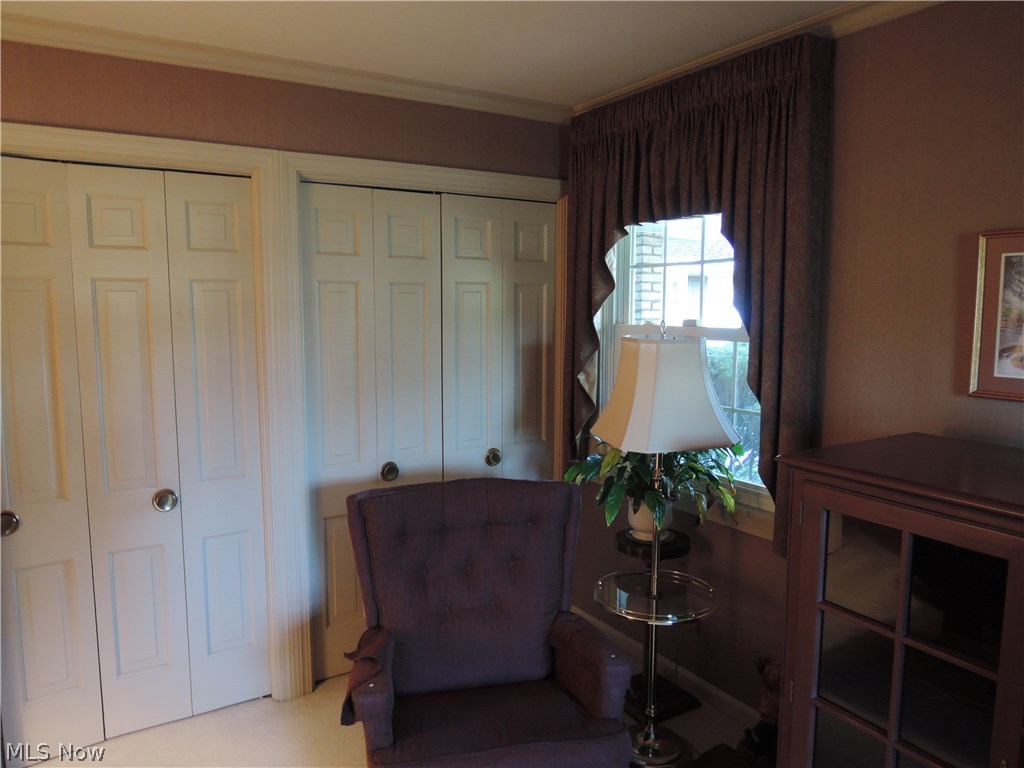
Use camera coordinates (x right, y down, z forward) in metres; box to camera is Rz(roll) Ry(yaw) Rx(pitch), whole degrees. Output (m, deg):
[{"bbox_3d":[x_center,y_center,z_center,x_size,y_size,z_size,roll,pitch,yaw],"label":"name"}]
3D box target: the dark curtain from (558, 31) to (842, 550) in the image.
[{"bbox_3d":[0.605,-0.304,2.731,0.150,1.630,1.230,-4,8,-31],"label":"dark curtain"}]

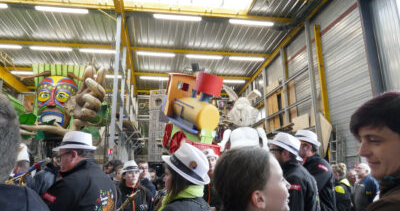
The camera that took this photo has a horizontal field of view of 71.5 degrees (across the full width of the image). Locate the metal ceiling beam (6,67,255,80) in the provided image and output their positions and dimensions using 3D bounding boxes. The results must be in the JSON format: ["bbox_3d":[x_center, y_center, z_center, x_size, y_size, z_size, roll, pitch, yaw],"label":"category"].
[{"bbox_3d":[-3.078,-1.546,13.693,11.650,0.150,0.080,1,-13,-9],"label":"metal ceiling beam"}]

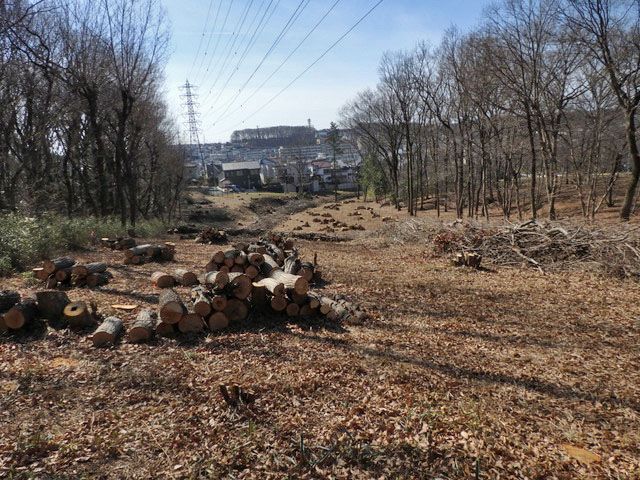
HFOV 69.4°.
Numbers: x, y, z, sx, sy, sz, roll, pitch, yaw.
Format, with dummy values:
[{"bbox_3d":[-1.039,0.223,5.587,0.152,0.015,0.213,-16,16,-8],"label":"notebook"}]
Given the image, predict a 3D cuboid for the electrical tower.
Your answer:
[{"bbox_3d":[-50.118,-44.047,185.877,8.200,38.100,6.200,-8,13,-19],"label":"electrical tower"}]

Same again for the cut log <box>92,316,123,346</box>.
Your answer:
[{"bbox_3d":[-2.956,1.299,6.498,0.260,0.225,0.894,-2,4,-16],"label":"cut log"}]

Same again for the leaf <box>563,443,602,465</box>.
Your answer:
[{"bbox_3d":[1.852,1.514,3.279,0.181,0.030,0.284,-2,4,-13],"label":"leaf"}]

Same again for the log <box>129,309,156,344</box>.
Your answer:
[{"bbox_3d":[-2.598,1.266,6.810,0.270,0.235,1.155,-2,4,-16],"label":"log"}]

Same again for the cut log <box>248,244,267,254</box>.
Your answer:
[{"bbox_3d":[-1.727,0.292,12.873,0.250,0.240,0.800,-3,4,-21],"label":"cut log"}]

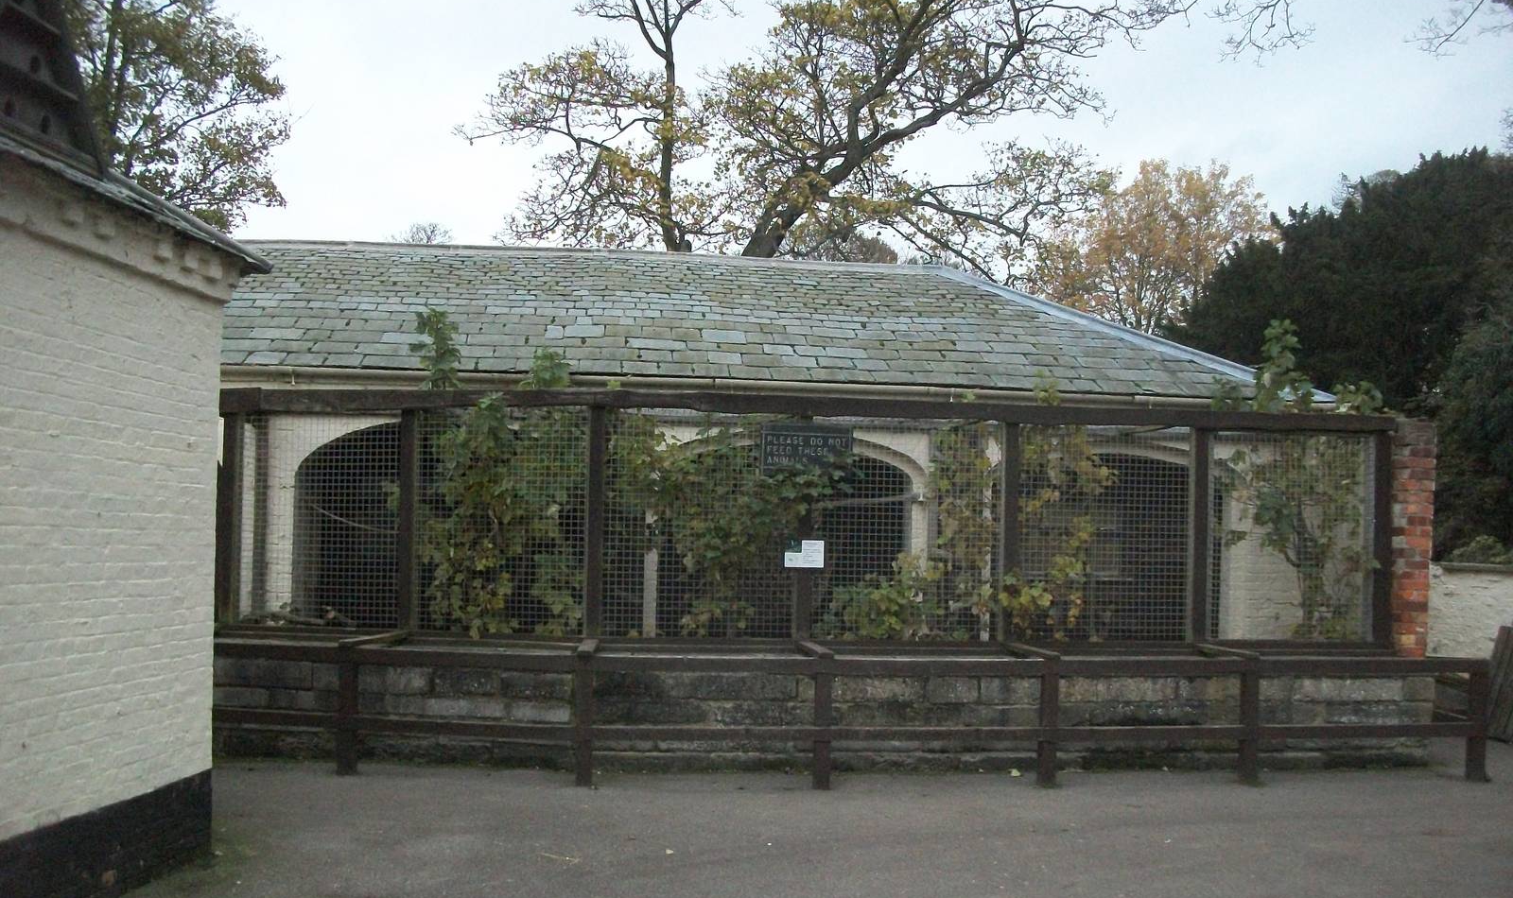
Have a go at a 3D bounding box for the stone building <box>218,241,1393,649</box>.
[{"bbox_3d":[-0.677,0.015,14.620,11.000,4.170,5.800,1,-4,-1],"label":"stone building"}]

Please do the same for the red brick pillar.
[{"bbox_3d":[4.801,0.684,10.421,0.340,1.780,0.350,1,-4,-1],"label":"red brick pillar"}]

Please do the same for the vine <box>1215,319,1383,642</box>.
[{"bbox_3d":[4.168,0.249,10.768,1.310,2.510,0.850,1,-4,-1],"label":"vine"}]

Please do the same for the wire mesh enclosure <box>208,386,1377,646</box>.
[{"bbox_3d":[0.371,0.582,10.995,8.660,1.780,1.700,1,-4,-1],"label":"wire mesh enclosure"}]

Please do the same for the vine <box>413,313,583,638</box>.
[{"bbox_3d":[-1.955,0.188,10.598,1.340,2.490,0.850,1,-4,-1],"label":"vine"}]

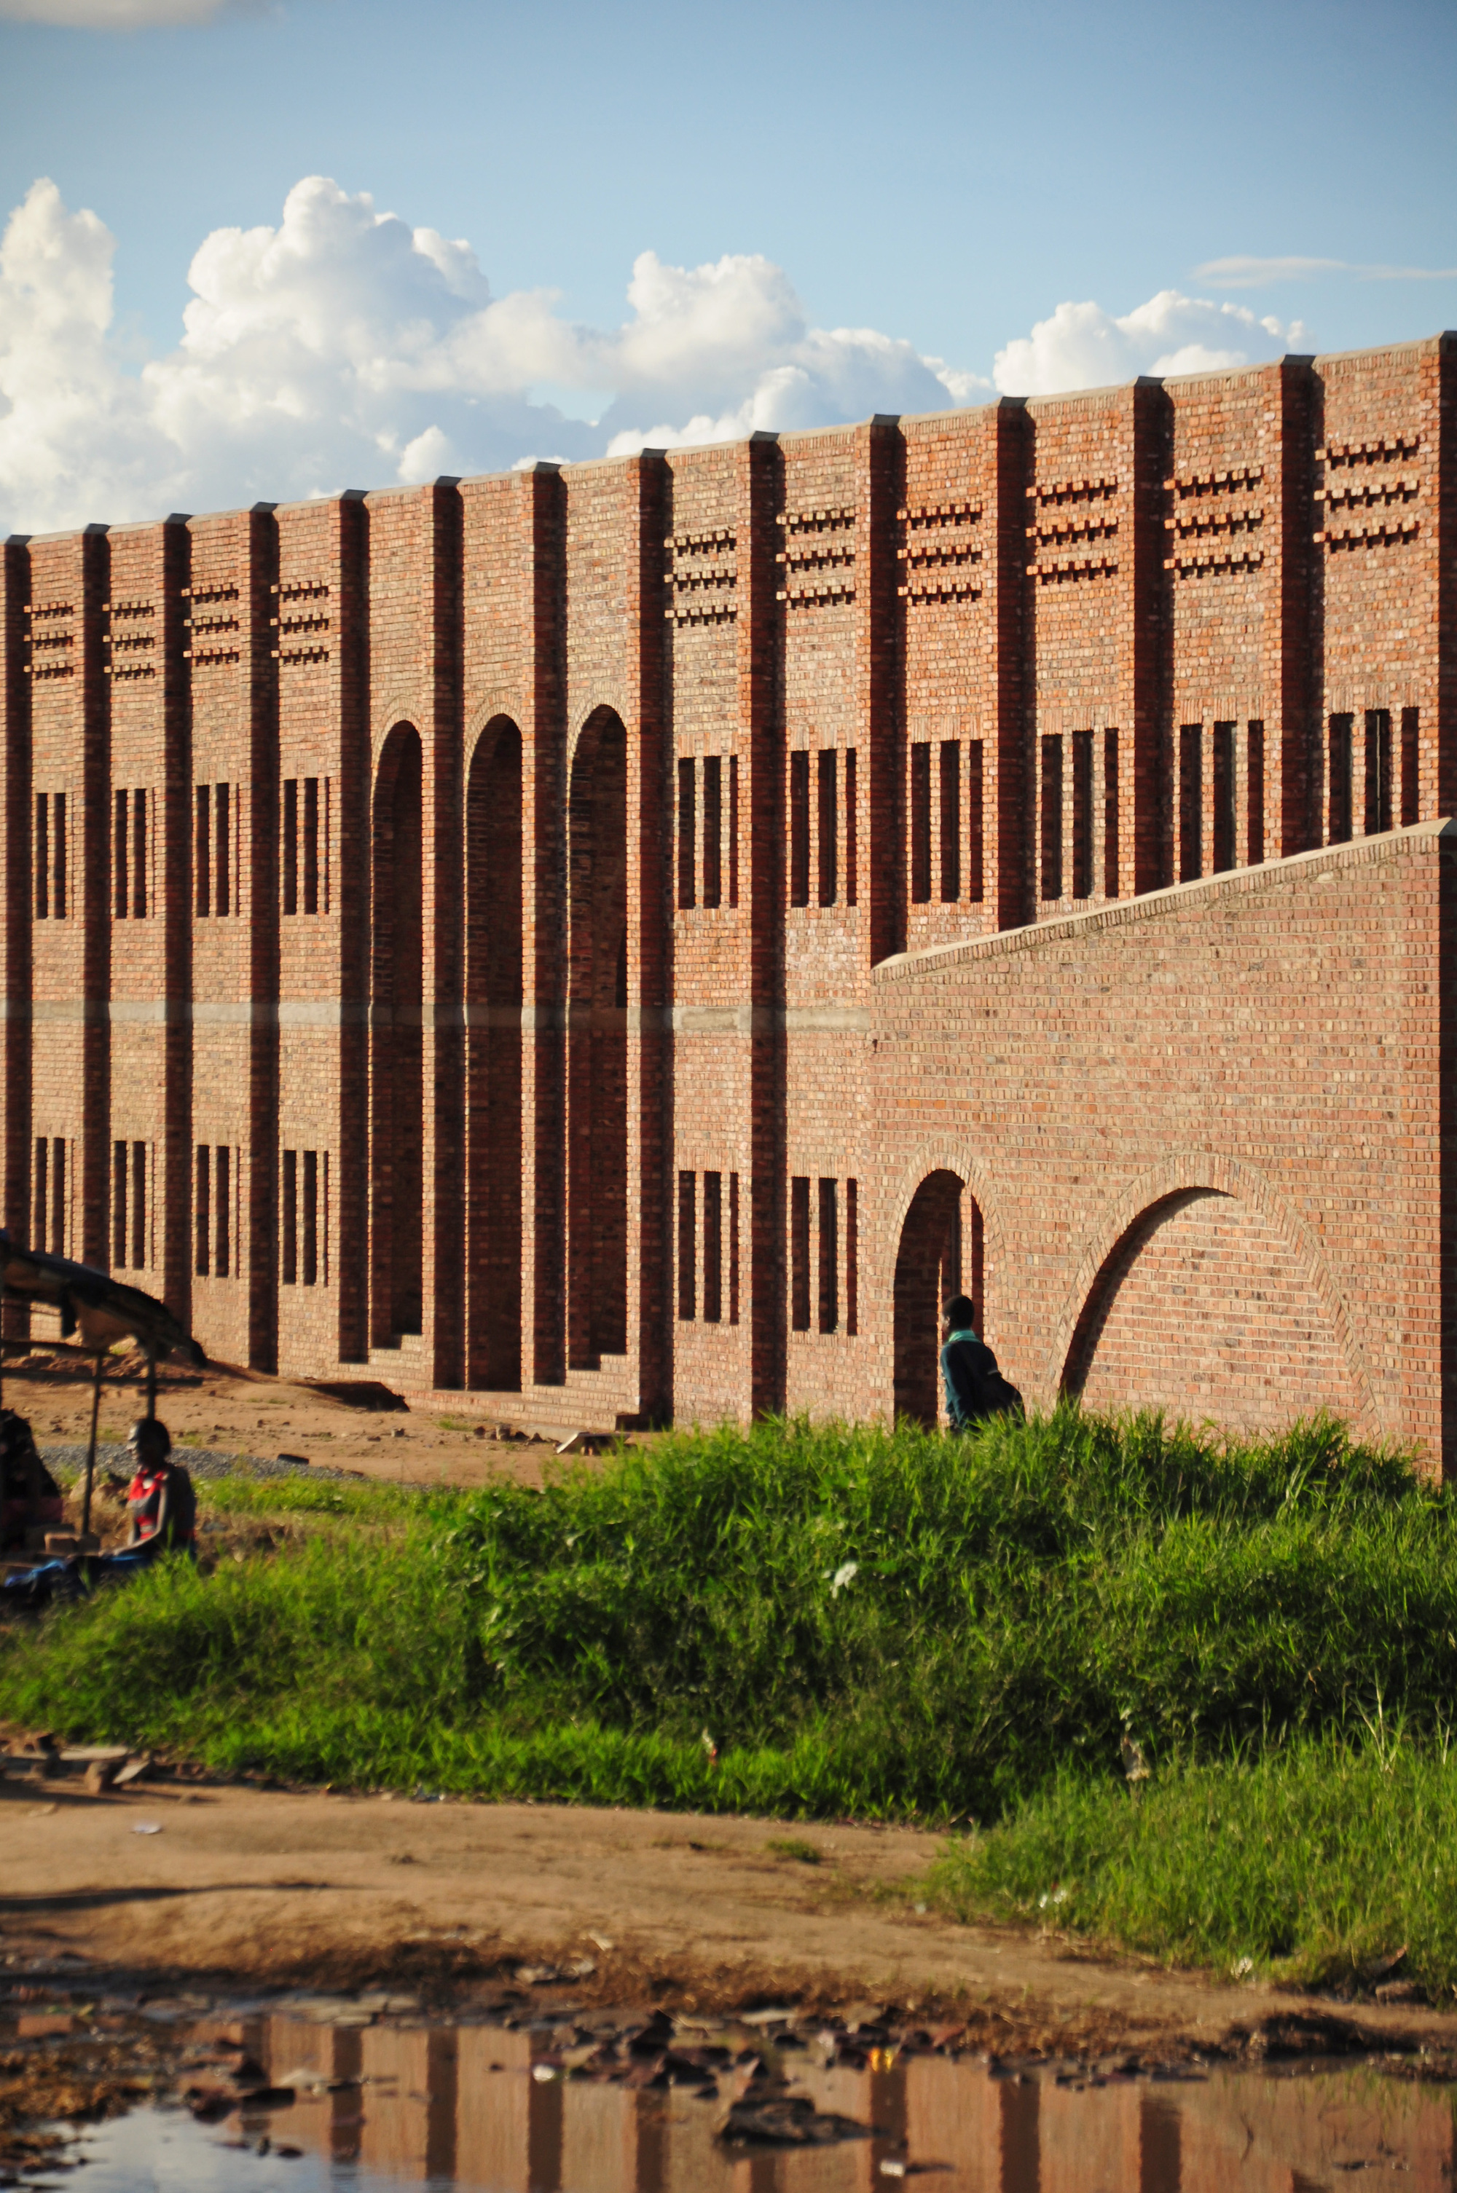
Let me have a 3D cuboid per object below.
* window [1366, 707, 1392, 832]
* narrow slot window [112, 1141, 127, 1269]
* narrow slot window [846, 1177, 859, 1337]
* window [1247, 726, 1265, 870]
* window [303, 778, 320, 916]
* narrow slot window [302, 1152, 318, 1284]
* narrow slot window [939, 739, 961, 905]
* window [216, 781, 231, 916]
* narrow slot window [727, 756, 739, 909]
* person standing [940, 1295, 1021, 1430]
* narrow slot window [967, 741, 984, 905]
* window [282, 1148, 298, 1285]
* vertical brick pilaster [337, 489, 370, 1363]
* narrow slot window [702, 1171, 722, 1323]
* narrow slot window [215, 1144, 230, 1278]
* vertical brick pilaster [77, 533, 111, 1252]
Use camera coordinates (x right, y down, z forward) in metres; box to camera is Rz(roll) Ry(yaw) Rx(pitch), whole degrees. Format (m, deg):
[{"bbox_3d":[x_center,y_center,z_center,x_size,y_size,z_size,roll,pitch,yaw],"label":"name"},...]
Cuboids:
[{"bbox_3d":[5.369,-2.412,77.661,0.200,1.440,0.445,0,1,-21],"label":"window"},{"bbox_3d":[-7.046,1.263,111.893,0.150,1.503,0.430,0,1,-21],"label":"narrow slot window"},{"bbox_3d":[1.250,1.494,88.241,0.150,1.463,0.430,0,1,-21],"label":"narrow slot window"},{"bbox_3d":[4.511,-2.416,79.847,0.150,1.450,0.430,0,1,-21],"label":"window"},{"bbox_3d":[-4.534,-2.762,105.387,0.150,1.506,0.430,0,1,-21],"label":"window"},{"bbox_3d":[-4.381,1.317,102.572,0.200,1.439,0.445,0,1,-21],"label":"narrow slot window"},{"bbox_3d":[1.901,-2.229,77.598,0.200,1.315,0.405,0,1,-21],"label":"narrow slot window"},{"bbox_3d":[-4.971,-2.470,95.889,0.200,1.315,0.405,0,1,-21],"label":"window"},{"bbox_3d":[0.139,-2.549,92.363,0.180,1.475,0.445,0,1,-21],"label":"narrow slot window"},{"bbox_3d":[1.644,2.125,62.010,0.500,1.670,0.480,0,1,21],"label":"person standing"},{"bbox_3d":[2.339,-2.458,85.385,0.200,1.449,0.445,0,1,-21],"label":"narrow slot window"},{"bbox_3d":[-4.767,1.336,104.895,0.180,1.475,0.445,0,1,-21],"label":"window"},{"bbox_3d":[-3.869,-1.670,96.735,0.222,8.760,0.345,0,1,-21],"label":"vertical brick pilaster"},{"bbox_3d":[-0.080,1.391,87.541,0.120,1.377,0.419,0,1,-21],"label":"narrow slot window"},{"bbox_3d":[-5.628,1.298,107.084,0.180,1.475,0.445,0,1,-21],"label":"narrow slot window"},{"bbox_3d":[-7.507,-1.881,112.460,0.270,9.658,0.370,0,1,-21],"label":"vertical brick pilaster"}]

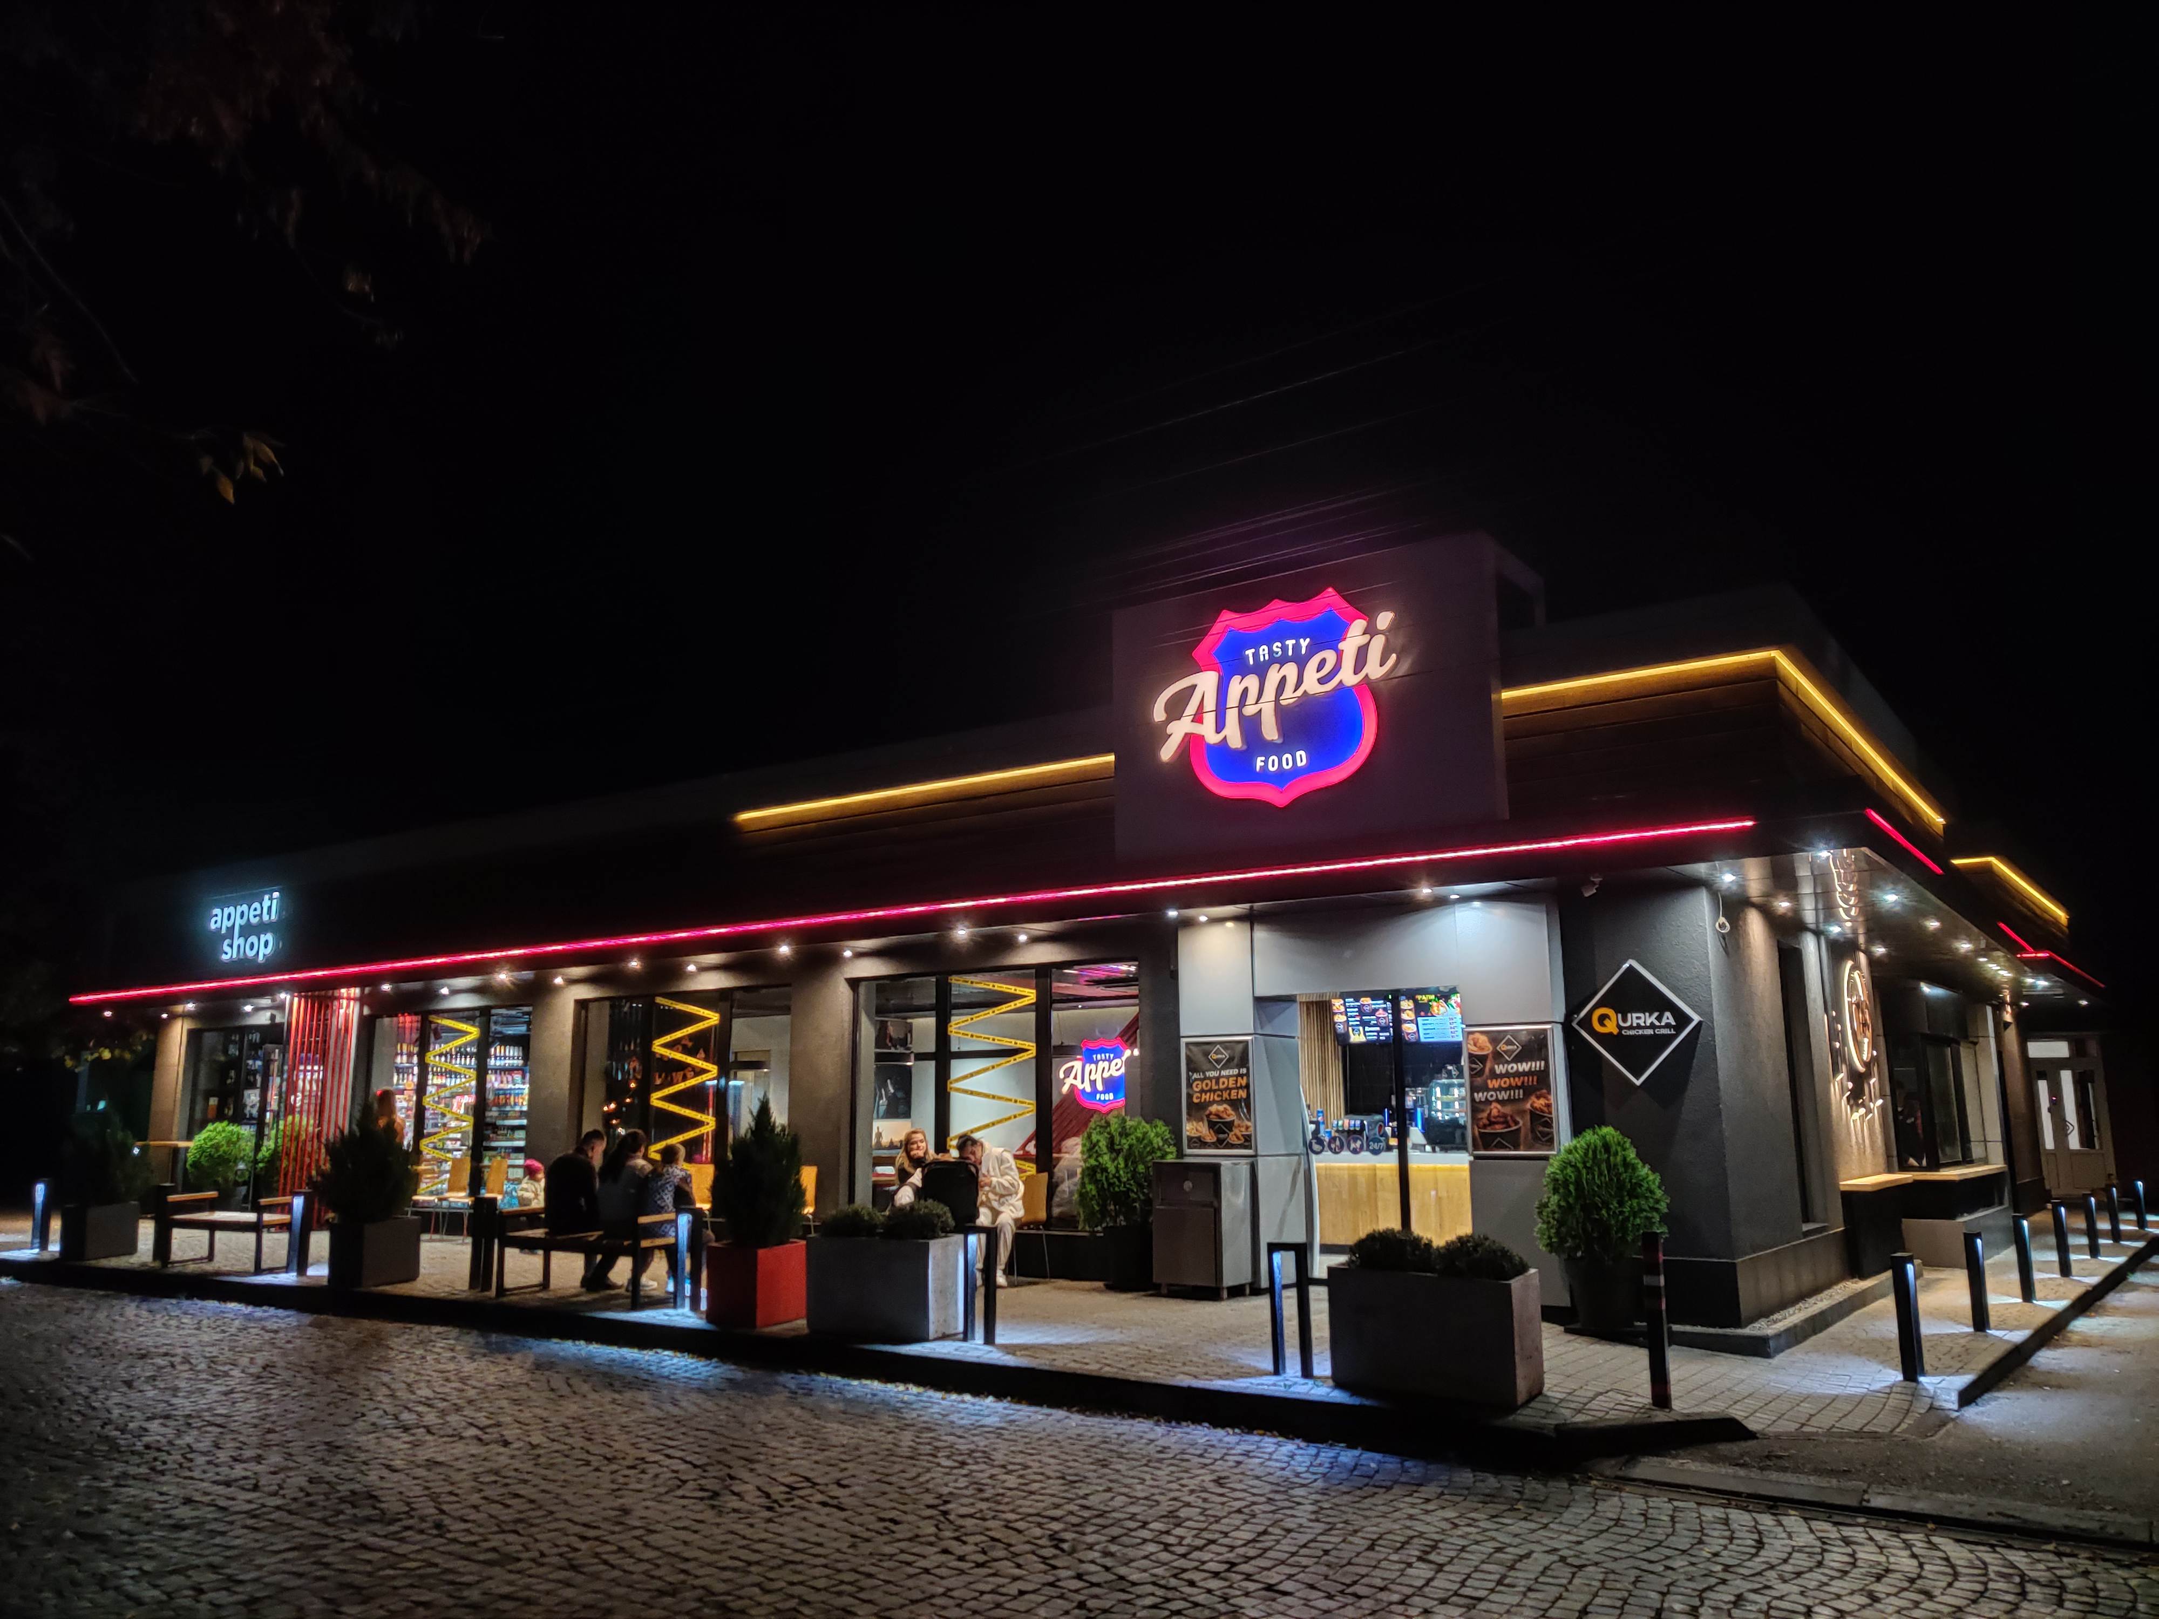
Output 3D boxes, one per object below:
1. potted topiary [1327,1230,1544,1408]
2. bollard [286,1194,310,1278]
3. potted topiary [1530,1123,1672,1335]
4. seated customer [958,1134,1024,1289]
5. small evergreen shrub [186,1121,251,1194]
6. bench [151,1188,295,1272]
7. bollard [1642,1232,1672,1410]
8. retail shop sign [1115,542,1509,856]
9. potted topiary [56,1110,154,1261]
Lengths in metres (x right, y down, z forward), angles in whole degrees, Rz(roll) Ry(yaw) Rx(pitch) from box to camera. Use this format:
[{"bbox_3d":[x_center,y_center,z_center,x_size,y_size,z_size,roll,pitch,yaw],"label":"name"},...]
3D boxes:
[{"bbox_3d":[1.823,2.579,8.685,0.975,0.775,0.460,-8,-14,34],"label":"potted topiary"},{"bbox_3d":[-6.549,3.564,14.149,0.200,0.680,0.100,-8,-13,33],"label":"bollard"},{"bbox_3d":[3.303,2.643,10.731,0.900,1.250,0.880,-8,-13,33],"label":"potted topiary"},{"bbox_3d":[-0.697,3.307,13.970,0.520,1.200,0.760,-8,-13,33],"label":"seated customer"},{"bbox_3d":[-10.233,4.138,20.053,0.730,0.840,0.730,-8,-14,33],"label":"small evergreen shrub"},{"bbox_3d":[-7.836,3.949,15.699,1.742,0.641,0.540,-8,-13,36],"label":"bench"},{"bbox_3d":[2.803,2.478,8.189,0.085,0.817,0.085,-8,-14,33],"label":"bollard"},{"bbox_3d":[1.531,-0.690,11.932,2.940,1.962,0.220,-8,-13,33],"label":"retail shop sign"},{"bbox_3d":[-9.733,3.756,16.919,0.769,1.458,0.769,-8,-13,36],"label":"potted topiary"}]

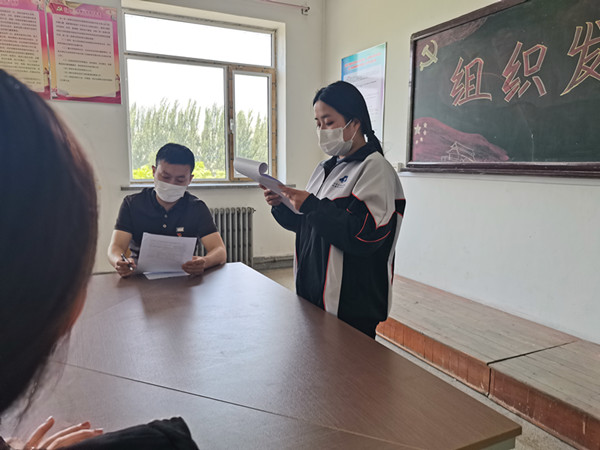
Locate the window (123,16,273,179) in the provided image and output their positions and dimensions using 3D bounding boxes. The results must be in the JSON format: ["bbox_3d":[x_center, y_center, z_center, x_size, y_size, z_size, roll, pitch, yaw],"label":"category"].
[{"bbox_3d":[-1.036,-1.358,5.065,1.740,1.760,0.100,-4,8,-26],"label":"window"}]

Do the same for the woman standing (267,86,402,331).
[{"bbox_3d":[0.120,0.212,1.741,0.480,1.550,0.490,-4,8,-29],"label":"woman standing"}]

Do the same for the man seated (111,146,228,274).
[{"bbox_3d":[-0.616,0.272,2.180,0.550,1.320,0.680,-3,8,-23],"label":"man seated"}]

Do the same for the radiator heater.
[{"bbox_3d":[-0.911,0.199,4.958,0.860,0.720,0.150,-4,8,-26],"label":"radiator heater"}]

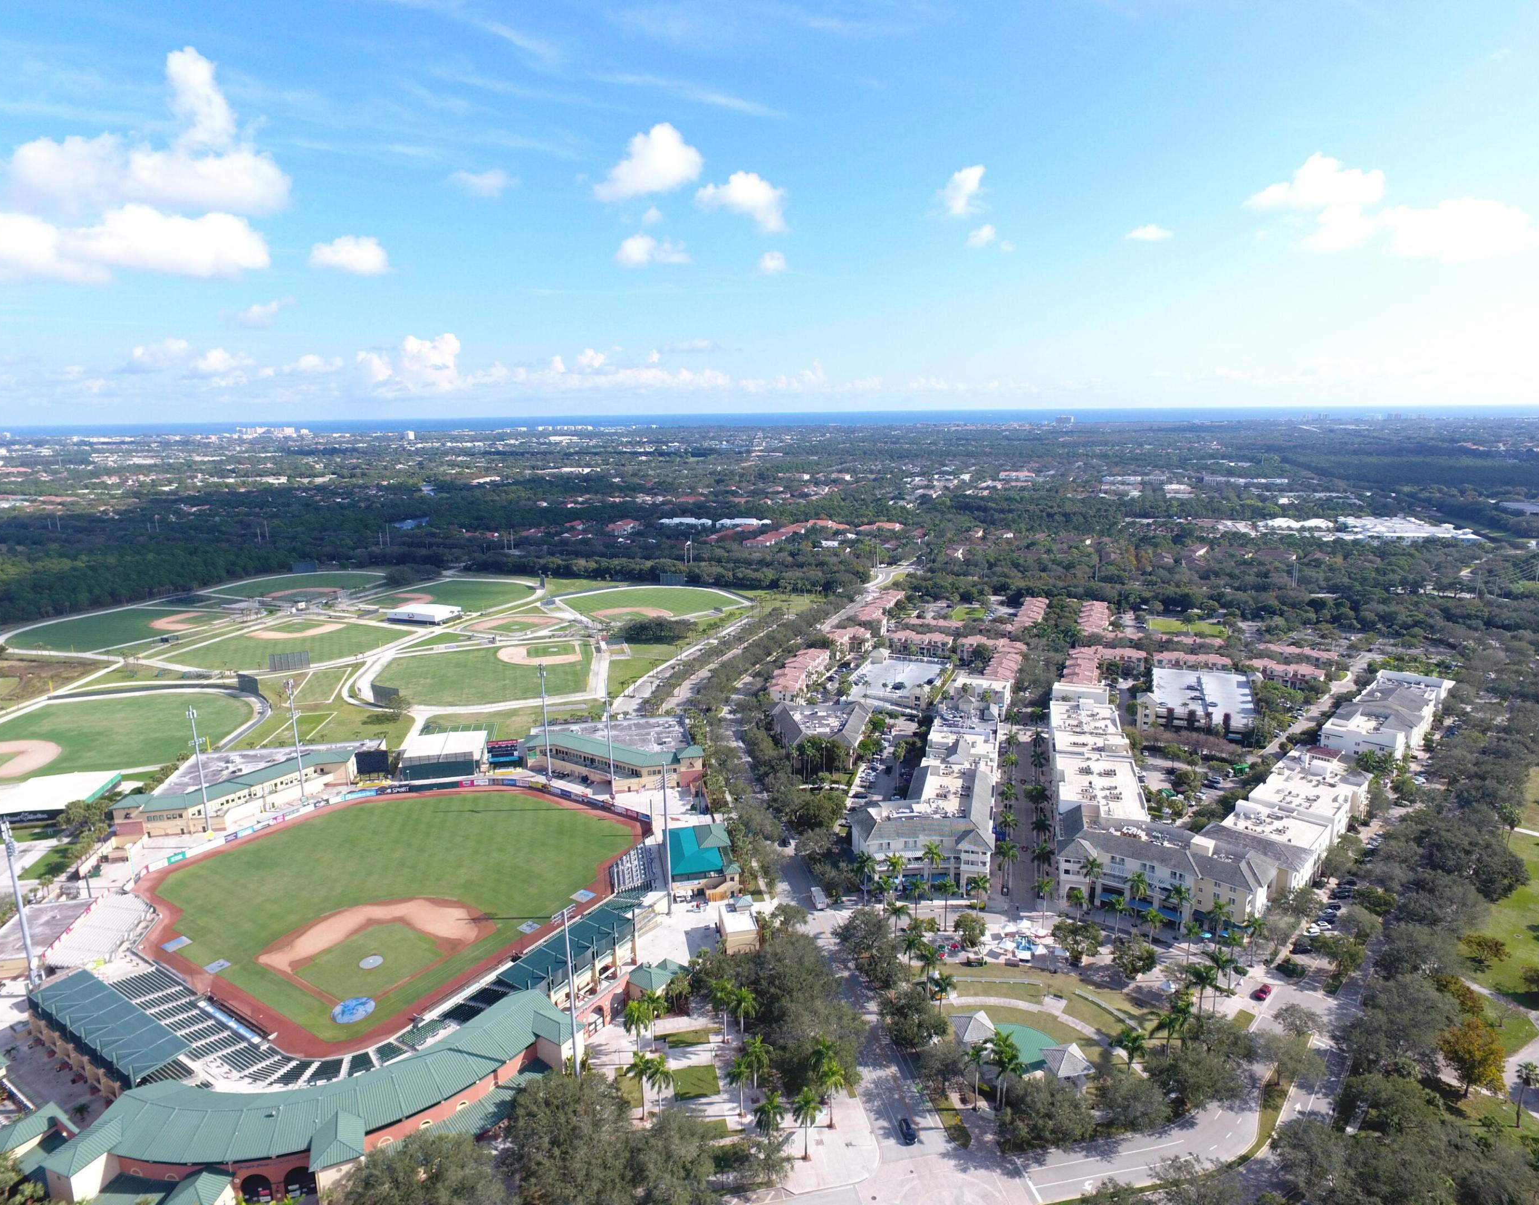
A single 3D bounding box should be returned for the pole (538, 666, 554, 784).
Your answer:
[{"bbox_3d":[-75.201,41.645,312.798,2.800,41.500,1.800,1,12,9],"label":"pole"}]

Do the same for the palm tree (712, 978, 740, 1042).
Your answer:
[{"bbox_3d":[-8.602,81.488,185.032,5.729,13.772,5.729,-1,12,0],"label":"palm tree"}]

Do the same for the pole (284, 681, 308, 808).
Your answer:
[{"bbox_3d":[-151.527,45.544,298.348,3.600,42.000,2.000,-9,14,-33],"label":"pole"}]

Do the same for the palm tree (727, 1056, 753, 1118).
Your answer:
[{"bbox_3d":[-5.010,86.629,165.911,4.800,11.600,4.800,-1,12,0],"label":"palm tree"}]

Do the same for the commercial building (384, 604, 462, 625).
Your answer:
[{"bbox_3d":[-216.010,7.380,582.150,34.900,6.800,26.000,3,12,17],"label":"commercial building"}]

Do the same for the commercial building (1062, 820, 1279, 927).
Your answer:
[{"bbox_3d":[99.165,68.236,232.016,45.500,18.000,24.000,7,14,34],"label":"commercial building"}]

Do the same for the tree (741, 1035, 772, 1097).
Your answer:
[{"bbox_3d":[-2.324,84.924,169.190,5.692,13.293,5.692,-1,12,0],"label":"tree"}]

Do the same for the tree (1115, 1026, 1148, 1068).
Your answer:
[{"bbox_3d":[67.098,83.981,172.487,6.500,12.000,6.500,-1,12,0],"label":"tree"}]

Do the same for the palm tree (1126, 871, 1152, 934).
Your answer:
[{"bbox_3d":[88.694,71.892,223.829,5.900,14.000,5.900,-1,12,0],"label":"palm tree"}]

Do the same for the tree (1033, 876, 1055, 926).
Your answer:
[{"bbox_3d":[66.118,72.657,223.979,5.734,13.426,5.734,-1,12,0],"label":"tree"}]

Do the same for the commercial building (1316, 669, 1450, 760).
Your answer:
[{"bbox_3d":[235.260,44.520,351.520,25.000,14.000,95.000,10,16,43],"label":"commercial building"}]

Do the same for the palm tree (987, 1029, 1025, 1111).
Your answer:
[{"bbox_3d":[42.029,83.645,165.694,6.682,16.091,6.682,-1,12,0],"label":"palm tree"}]

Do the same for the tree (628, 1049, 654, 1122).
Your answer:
[{"bbox_3d":[-22.730,86.870,166.730,5.600,13.900,5.600,-1,12,0],"label":"tree"}]

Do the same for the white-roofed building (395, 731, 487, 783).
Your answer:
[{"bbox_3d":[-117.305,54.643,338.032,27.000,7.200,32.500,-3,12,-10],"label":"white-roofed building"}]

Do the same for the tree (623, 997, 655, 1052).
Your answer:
[{"bbox_3d":[-25.710,83.810,181.510,5.800,14.000,5.800,-1,12,0],"label":"tree"}]

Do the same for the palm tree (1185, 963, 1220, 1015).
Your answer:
[{"bbox_3d":[88.700,79.844,190.372,6.923,12.376,6.923,-1,12,0],"label":"palm tree"}]

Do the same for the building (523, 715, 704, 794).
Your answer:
[{"bbox_3d":[-55.821,53.072,329.192,60.000,12.300,49.000,-3,12,-12],"label":"building"}]

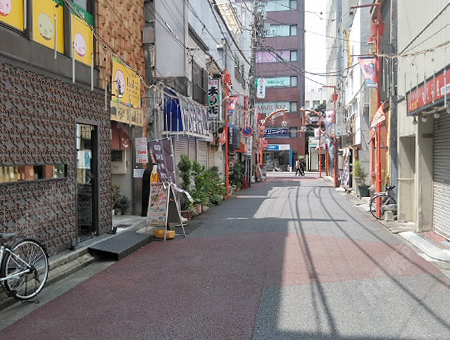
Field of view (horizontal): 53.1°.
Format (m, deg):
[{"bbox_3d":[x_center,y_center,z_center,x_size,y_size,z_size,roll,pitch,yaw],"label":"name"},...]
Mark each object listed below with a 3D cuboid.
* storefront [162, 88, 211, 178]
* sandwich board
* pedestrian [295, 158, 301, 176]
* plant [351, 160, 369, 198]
[{"bbox_3d":[-1.079,-0.474,13.419,0.750,3.400,3.600,0,1,9],"label":"storefront"},{"bbox_3d":[-1.150,0.805,8.950,0.500,1.100,0.580,-2,2,-44],"label":"sandwich board"},{"bbox_3d":[6.837,-0.307,42.500,0.550,1.630,0.500,0,1,9],"label":"pedestrian"},{"bbox_3d":[4.912,0.255,16.400,0.620,1.380,0.660,0,1,9],"label":"plant"}]

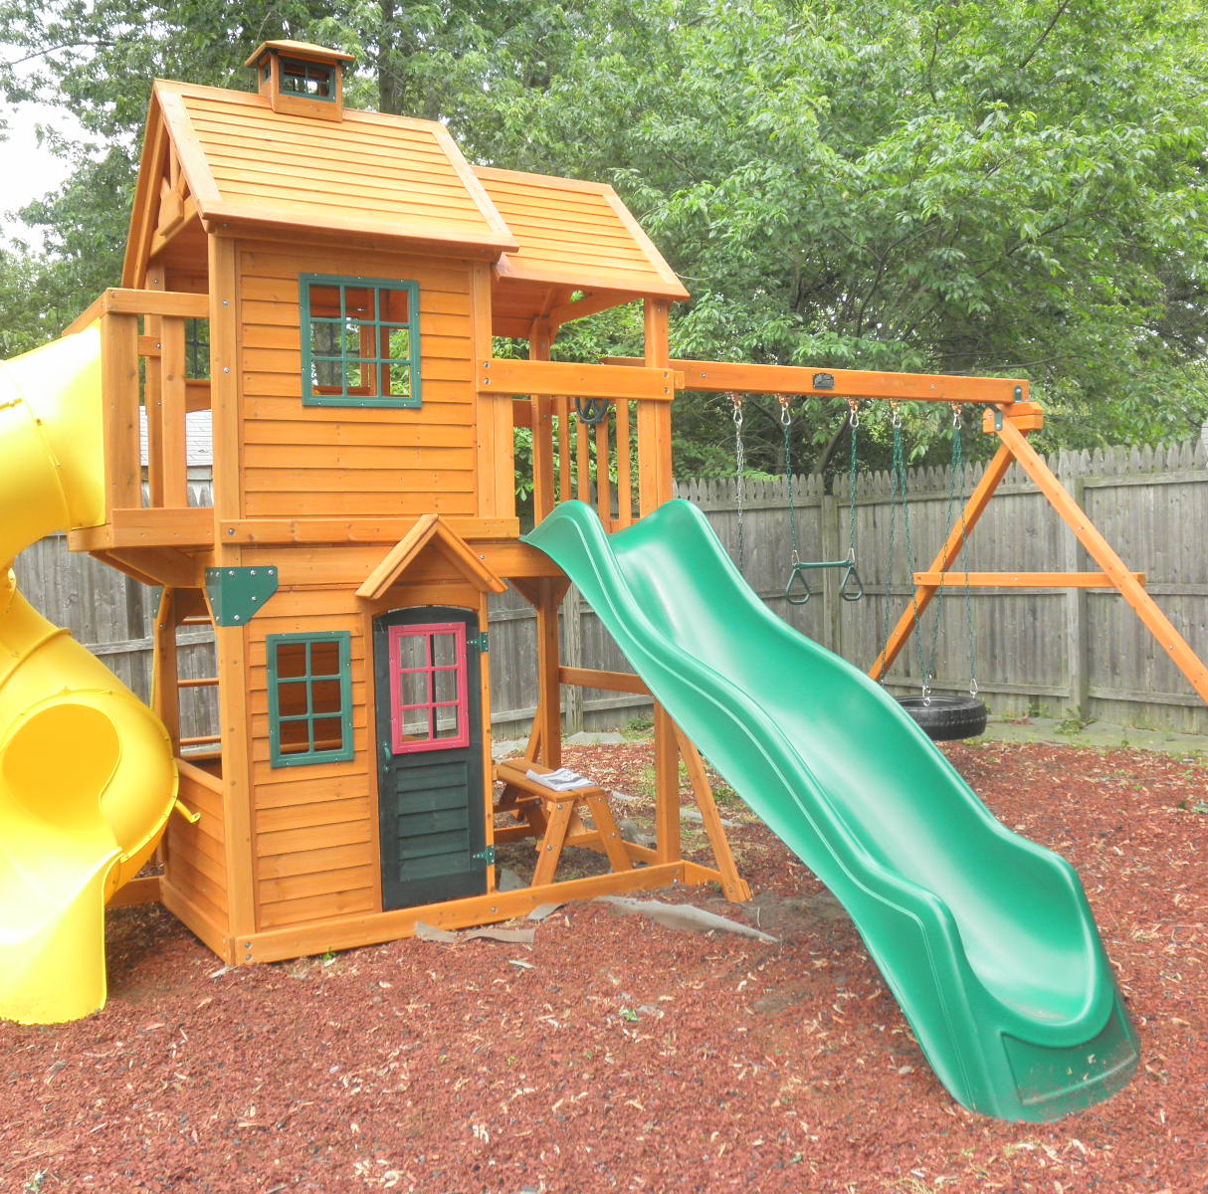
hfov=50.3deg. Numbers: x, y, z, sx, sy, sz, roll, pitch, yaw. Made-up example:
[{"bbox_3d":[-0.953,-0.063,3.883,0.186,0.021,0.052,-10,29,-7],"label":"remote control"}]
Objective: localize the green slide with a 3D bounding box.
[{"bbox_3d":[0.587,0.456,4.301,0.643,1.657,2.461,-3,3,-31],"label":"green slide"}]

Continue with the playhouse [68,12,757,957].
[{"bbox_3d":[-0.948,-0.494,5.432,2.370,3.535,2.119,-3,3,-31],"label":"playhouse"}]

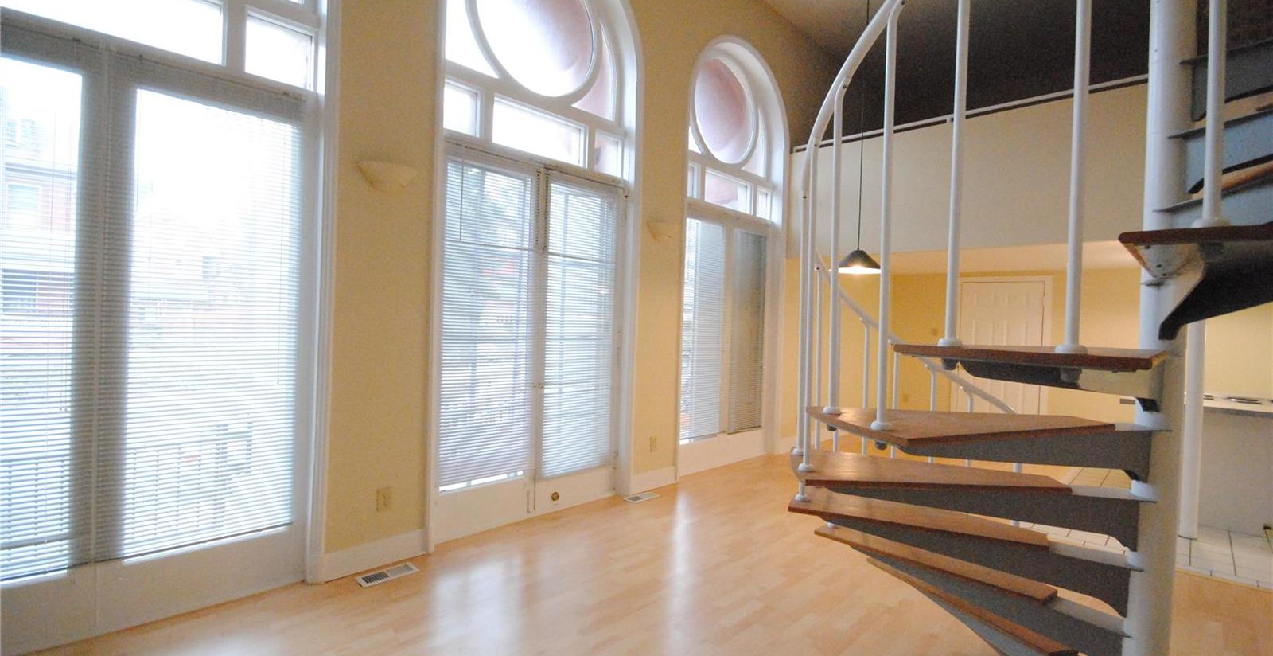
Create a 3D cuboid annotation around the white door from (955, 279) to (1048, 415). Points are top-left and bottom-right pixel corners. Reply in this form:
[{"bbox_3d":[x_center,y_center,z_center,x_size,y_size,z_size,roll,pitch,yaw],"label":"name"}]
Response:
[{"bbox_3d":[4.762,0.426,6.985,0.060,2.070,0.950,1,1,-44],"label":"white door"}]

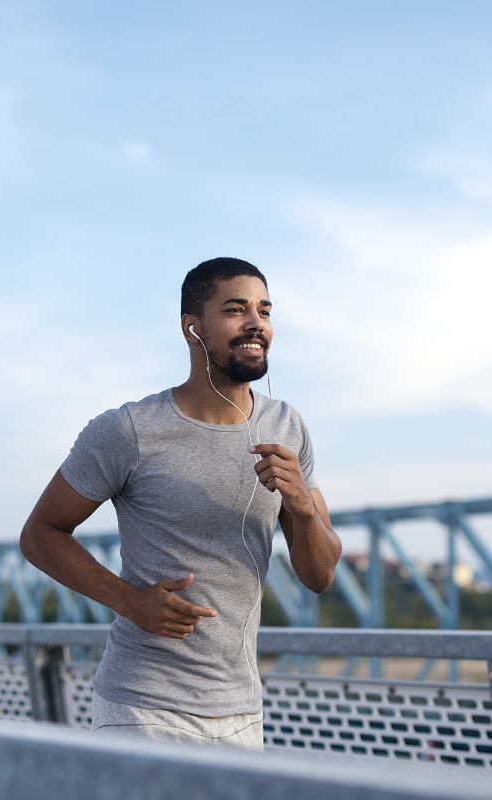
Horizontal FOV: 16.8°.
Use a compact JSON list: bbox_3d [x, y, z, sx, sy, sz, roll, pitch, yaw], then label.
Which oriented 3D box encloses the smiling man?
[{"bbox_3d":[-0.140,0.604,3.140,0.610,1.740,0.700,5,-9,-36],"label":"smiling man"}]

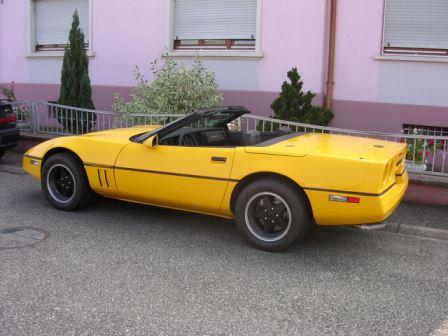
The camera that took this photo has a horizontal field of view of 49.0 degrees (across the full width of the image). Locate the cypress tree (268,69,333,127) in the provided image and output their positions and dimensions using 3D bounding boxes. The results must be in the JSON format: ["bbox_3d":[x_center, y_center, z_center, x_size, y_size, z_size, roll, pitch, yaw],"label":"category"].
[{"bbox_3d":[1.120,-0.750,7.100,0.900,1.300,0.880,7,13,27],"label":"cypress tree"}]

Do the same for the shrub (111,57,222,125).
[{"bbox_3d":[-0.940,-1.070,8.120,1.750,1.500,1.600,1,12,0],"label":"shrub"}]

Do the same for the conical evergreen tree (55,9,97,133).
[{"bbox_3d":[-2.750,-1.740,8.980,0.770,2.300,0.770,7,13,27],"label":"conical evergreen tree"}]

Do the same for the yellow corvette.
[{"bbox_3d":[-0.318,-0.115,5.499,4.480,1.170,1.800,6,13,27],"label":"yellow corvette"}]

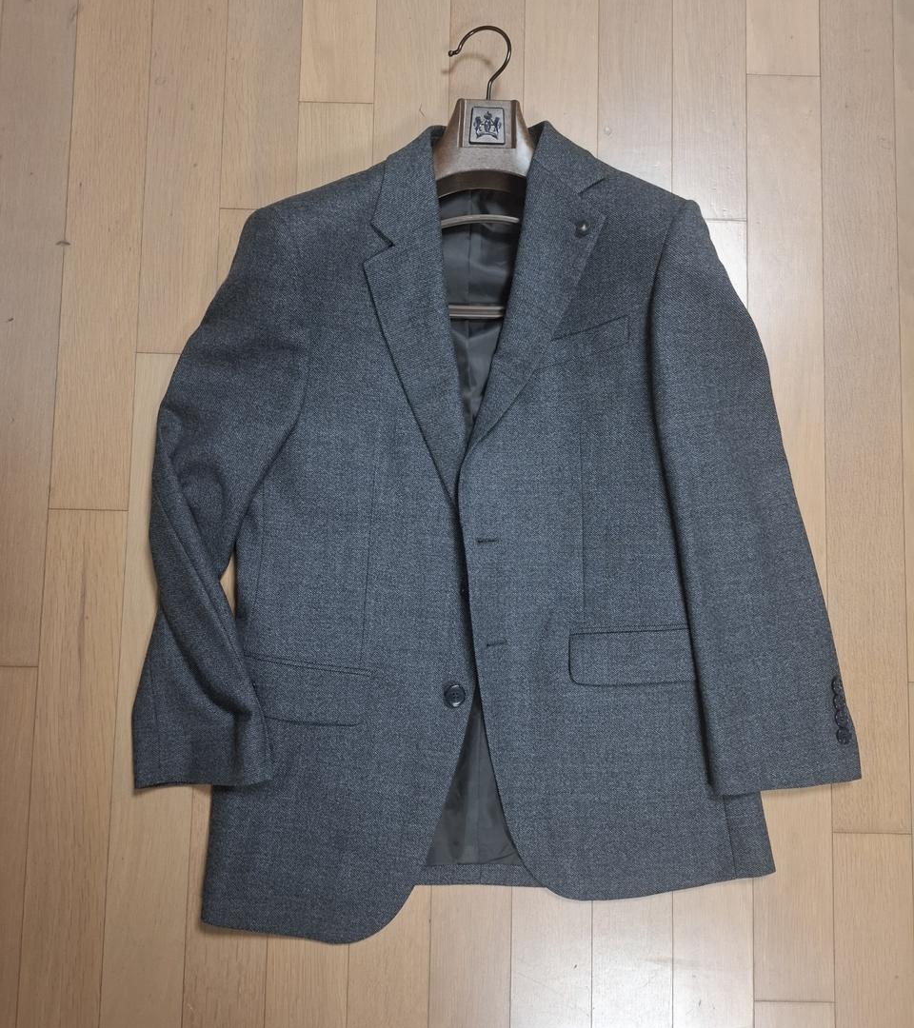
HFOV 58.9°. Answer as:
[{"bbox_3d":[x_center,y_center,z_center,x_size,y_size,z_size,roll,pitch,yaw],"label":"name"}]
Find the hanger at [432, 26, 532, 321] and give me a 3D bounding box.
[{"bbox_3d":[0.021,-0.328,0.766,0.400,0.060,0.289,0,86,-1],"label":"hanger"}]

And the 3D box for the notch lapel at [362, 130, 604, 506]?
[{"bbox_3d":[0.027,-0.187,0.745,0.229,0.060,0.360,0,86,-1],"label":"notch lapel"}]

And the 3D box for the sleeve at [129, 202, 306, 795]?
[{"bbox_3d":[-0.212,-0.018,0.742,0.133,0.065,0.538,4,86,0],"label":"sleeve"}]

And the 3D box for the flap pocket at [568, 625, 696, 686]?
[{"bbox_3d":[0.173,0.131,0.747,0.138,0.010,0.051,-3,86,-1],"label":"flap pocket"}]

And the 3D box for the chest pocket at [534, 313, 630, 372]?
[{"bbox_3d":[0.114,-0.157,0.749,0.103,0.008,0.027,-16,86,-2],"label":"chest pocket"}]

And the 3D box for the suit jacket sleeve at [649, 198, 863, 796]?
[{"bbox_3d":[0.252,-0.022,0.748,0.133,0.065,0.555,-10,86,-1],"label":"suit jacket sleeve"}]

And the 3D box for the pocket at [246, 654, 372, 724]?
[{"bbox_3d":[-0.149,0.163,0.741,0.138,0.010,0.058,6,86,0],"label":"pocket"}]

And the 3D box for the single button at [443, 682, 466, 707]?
[{"bbox_3d":[-0.002,0.166,0.738,0.019,0.006,0.020,0,86,-1],"label":"single button"}]

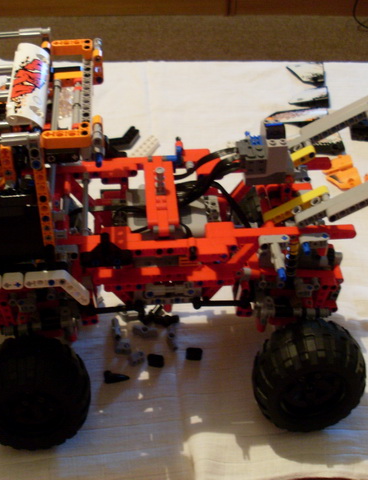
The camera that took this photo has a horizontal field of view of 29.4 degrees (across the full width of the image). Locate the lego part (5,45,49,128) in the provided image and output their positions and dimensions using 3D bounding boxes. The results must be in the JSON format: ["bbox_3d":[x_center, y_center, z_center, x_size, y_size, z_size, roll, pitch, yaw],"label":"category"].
[{"bbox_3d":[-0.108,-0.109,0.493,0.025,0.016,0.091,-3,42,-5],"label":"lego part"}]

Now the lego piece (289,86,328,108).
[{"bbox_3d":[0.179,-0.203,1.004,0.056,0.015,0.024,-3,42,-4],"label":"lego piece"}]

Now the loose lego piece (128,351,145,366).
[{"bbox_3d":[-0.044,0.113,0.664,0.016,0.008,0.009,-23,47,-25],"label":"loose lego piece"}]

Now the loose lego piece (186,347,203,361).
[{"bbox_3d":[0.010,0.109,0.670,0.016,0.008,0.008,1,42,0],"label":"loose lego piece"}]

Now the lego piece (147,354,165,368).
[{"bbox_3d":[-0.027,0.114,0.663,0.016,0.008,0.008,6,42,5],"label":"lego piece"}]

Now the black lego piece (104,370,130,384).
[{"bbox_3d":[-0.062,0.127,0.647,0.023,0.009,0.009,2,42,1],"label":"black lego piece"}]

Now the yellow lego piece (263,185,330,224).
[{"bbox_3d":[0.092,-0.027,0.576,0.056,0.008,0.008,-26,40,16],"label":"yellow lego piece"}]

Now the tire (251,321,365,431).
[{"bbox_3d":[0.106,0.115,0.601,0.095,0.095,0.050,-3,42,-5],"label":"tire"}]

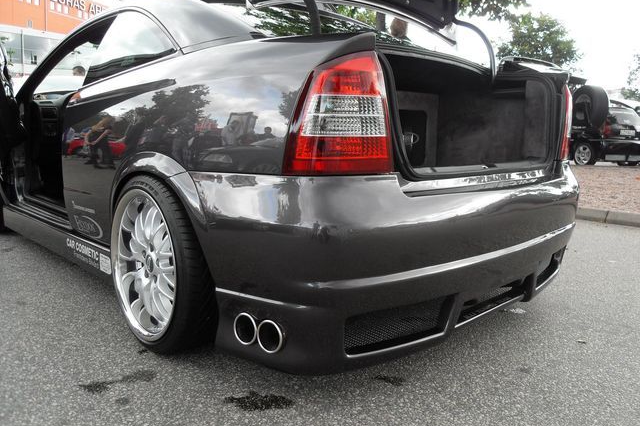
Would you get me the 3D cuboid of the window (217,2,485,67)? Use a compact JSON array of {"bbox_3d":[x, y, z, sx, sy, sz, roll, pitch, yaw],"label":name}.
[{"bbox_3d":[0.068,-0.752,2.128,1.150,0.140,0.820,-8,31,-42],"label":"window"}]

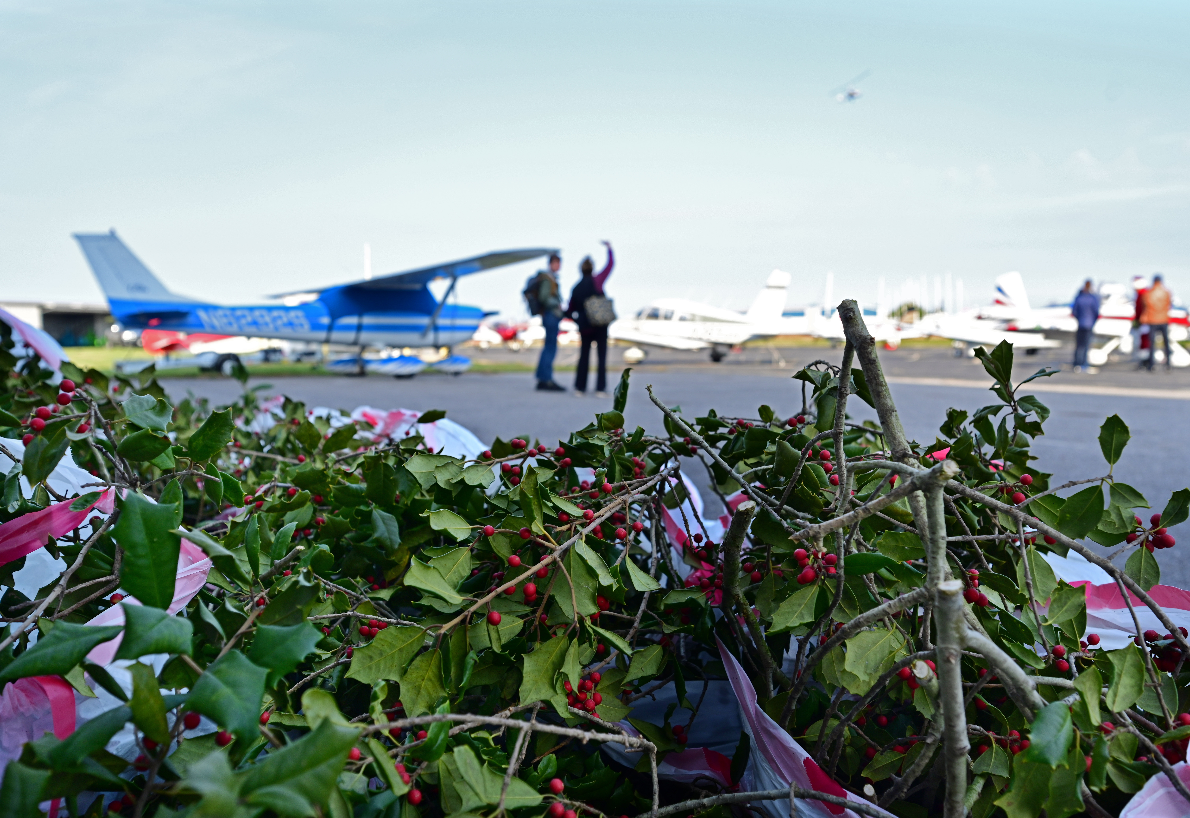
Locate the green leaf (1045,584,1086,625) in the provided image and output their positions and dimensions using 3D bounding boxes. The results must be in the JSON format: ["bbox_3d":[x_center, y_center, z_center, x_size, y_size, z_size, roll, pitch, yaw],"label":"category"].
[{"bbox_3d":[0.347,0.144,0.704,0.022,0.038,0.009,47,-4,41],"label":"green leaf"}]

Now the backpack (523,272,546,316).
[{"bbox_3d":[-0.778,-1.501,12.500,0.270,0.500,0.340,1,5,13],"label":"backpack"}]

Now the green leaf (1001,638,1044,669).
[{"bbox_3d":[0.320,0.183,0.714,0.018,0.008,0.036,-21,35,-27],"label":"green leaf"}]

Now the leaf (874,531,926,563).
[{"bbox_3d":[0.255,0.114,0.788,0.045,0.025,0.010,5,-26,3],"label":"leaf"}]

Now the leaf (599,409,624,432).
[{"bbox_3d":[0.017,0.012,0.970,0.028,0.024,0.016,0,-25,-18],"label":"leaf"}]

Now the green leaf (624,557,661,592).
[{"bbox_3d":[0.034,0.120,0.690,0.021,0.036,0.012,-38,19,41],"label":"green leaf"}]

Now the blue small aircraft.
[{"bbox_3d":[-4.850,-1.770,16.400,7.250,2.500,10.000,-4,5,-36],"label":"blue small aircraft"}]

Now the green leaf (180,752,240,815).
[{"bbox_3d":[-0.149,0.145,0.370,0.022,0.030,0.011,5,-39,12],"label":"green leaf"}]

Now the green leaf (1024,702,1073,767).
[{"bbox_3d":[0.265,0.190,0.557,0.025,0.012,0.038,9,51,14],"label":"green leaf"}]

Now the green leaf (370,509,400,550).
[{"bbox_3d":[-0.187,0.107,0.850,0.025,0.043,0.010,-31,-14,5],"label":"green leaf"}]

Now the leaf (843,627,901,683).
[{"bbox_3d":[0.186,0.165,0.640,0.038,0.033,0.010,-41,-9,0],"label":"leaf"}]

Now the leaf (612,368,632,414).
[{"bbox_3d":[0.025,-0.017,0.910,0.019,0.047,0.012,13,0,37],"label":"leaf"}]

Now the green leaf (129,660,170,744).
[{"bbox_3d":[-0.248,0.163,0.530,0.019,0.048,0.010,-17,-6,-25],"label":"green leaf"}]

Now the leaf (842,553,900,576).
[{"bbox_3d":[0.191,0.107,0.660,0.044,0.010,0.025,0,30,0],"label":"leaf"}]

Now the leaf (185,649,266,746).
[{"bbox_3d":[-0.208,0.162,0.536,0.040,0.050,0.015,-12,-33,-43],"label":"leaf"}]

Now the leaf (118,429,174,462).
[{"bbox_3d":[-0.274,0.022,0.580,0.039,0.023,0.011,-11,-42,18],"label":"leaf"}]

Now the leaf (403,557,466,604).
[{"bbox_3d":[-0.104,0.112,0.620,0.042,0.011,0.026,24,-43,-6],"label":"leaf"}]

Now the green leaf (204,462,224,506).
[{"bbox_3d":[-0.323,0.065,0.810,0.019,0.043,0.014,-5,3,11],"label":"green leaf"}]

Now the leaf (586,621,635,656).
[{"bbox_3d":[0.012,0.182,0.756,0.043,0.010,0.017,31,33,28],"label":"leaf"}]

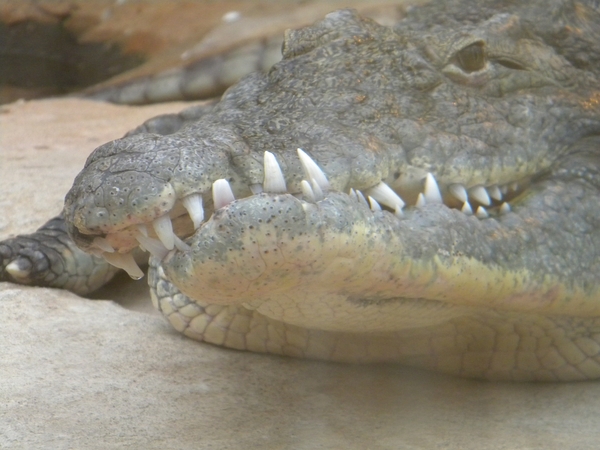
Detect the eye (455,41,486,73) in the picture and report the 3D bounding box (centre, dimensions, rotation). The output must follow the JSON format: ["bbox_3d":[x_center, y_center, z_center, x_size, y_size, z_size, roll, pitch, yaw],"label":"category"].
[{"bbox_3d":[0.140,-0.137,2.108,0.026,0.025,0.021,-1,10,-6],"label":"eye"}]

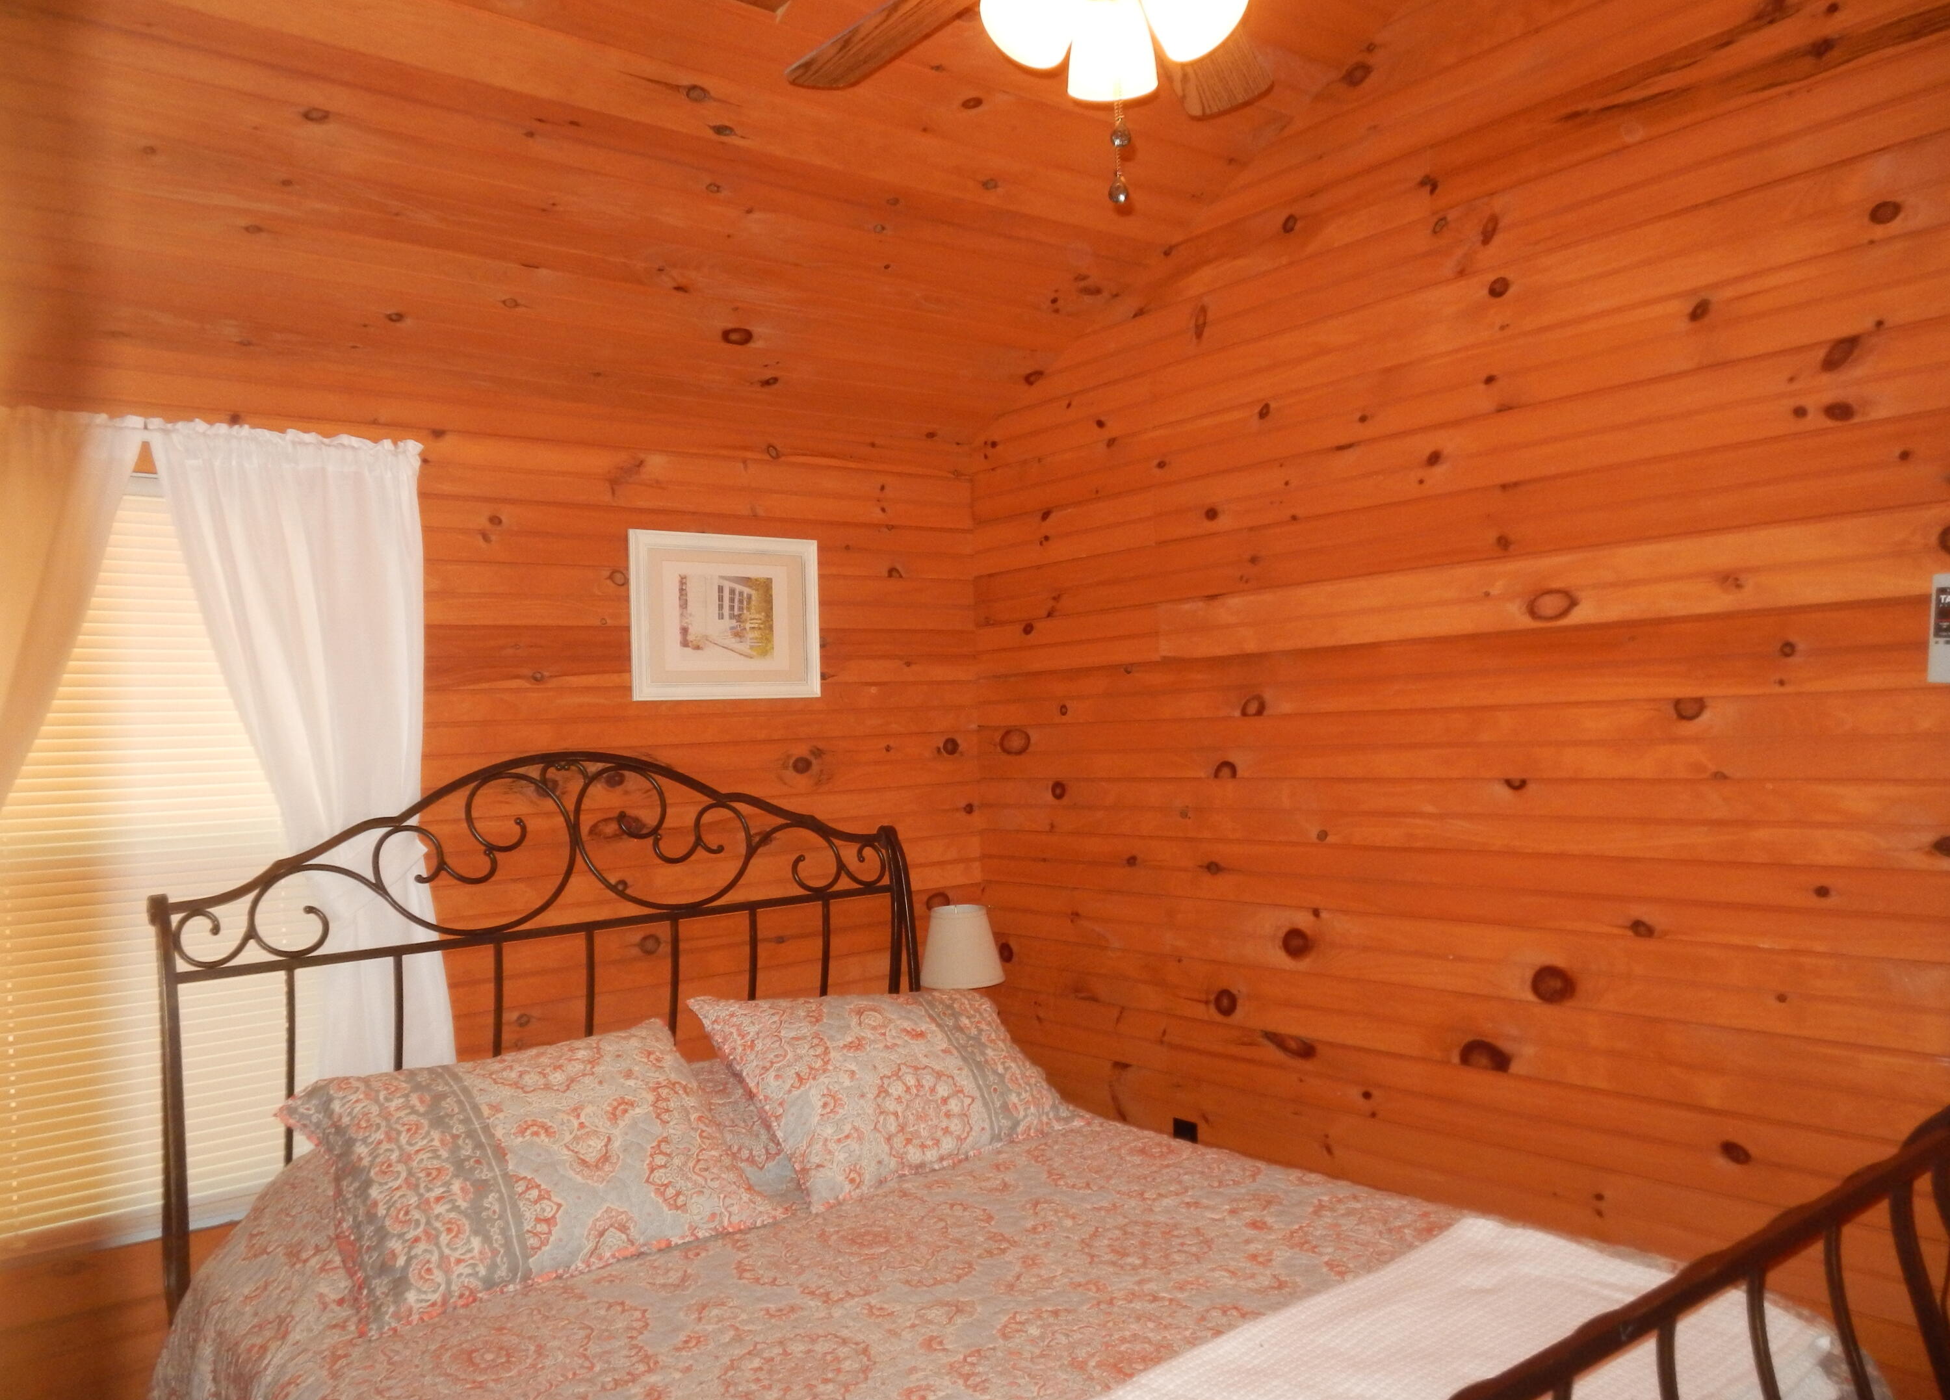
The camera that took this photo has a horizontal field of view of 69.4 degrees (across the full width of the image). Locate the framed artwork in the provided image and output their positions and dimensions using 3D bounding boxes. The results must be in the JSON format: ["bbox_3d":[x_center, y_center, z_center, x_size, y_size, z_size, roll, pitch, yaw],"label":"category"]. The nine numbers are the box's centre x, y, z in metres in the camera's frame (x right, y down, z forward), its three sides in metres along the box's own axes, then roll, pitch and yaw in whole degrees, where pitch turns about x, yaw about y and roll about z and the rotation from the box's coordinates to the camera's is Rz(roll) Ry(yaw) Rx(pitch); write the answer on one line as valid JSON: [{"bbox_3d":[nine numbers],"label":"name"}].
[{"bbox_3d":[-0.569,-0.188,3.231,0.483,0.375,0.025,-1,-2,-39],"label":"framed artwork"}]

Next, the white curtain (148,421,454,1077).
[{"bbox_3d":[-1.228,0.281,2.610,0.502,1.560,0.100,-1,-2,-39],"label":"white curtain"}]

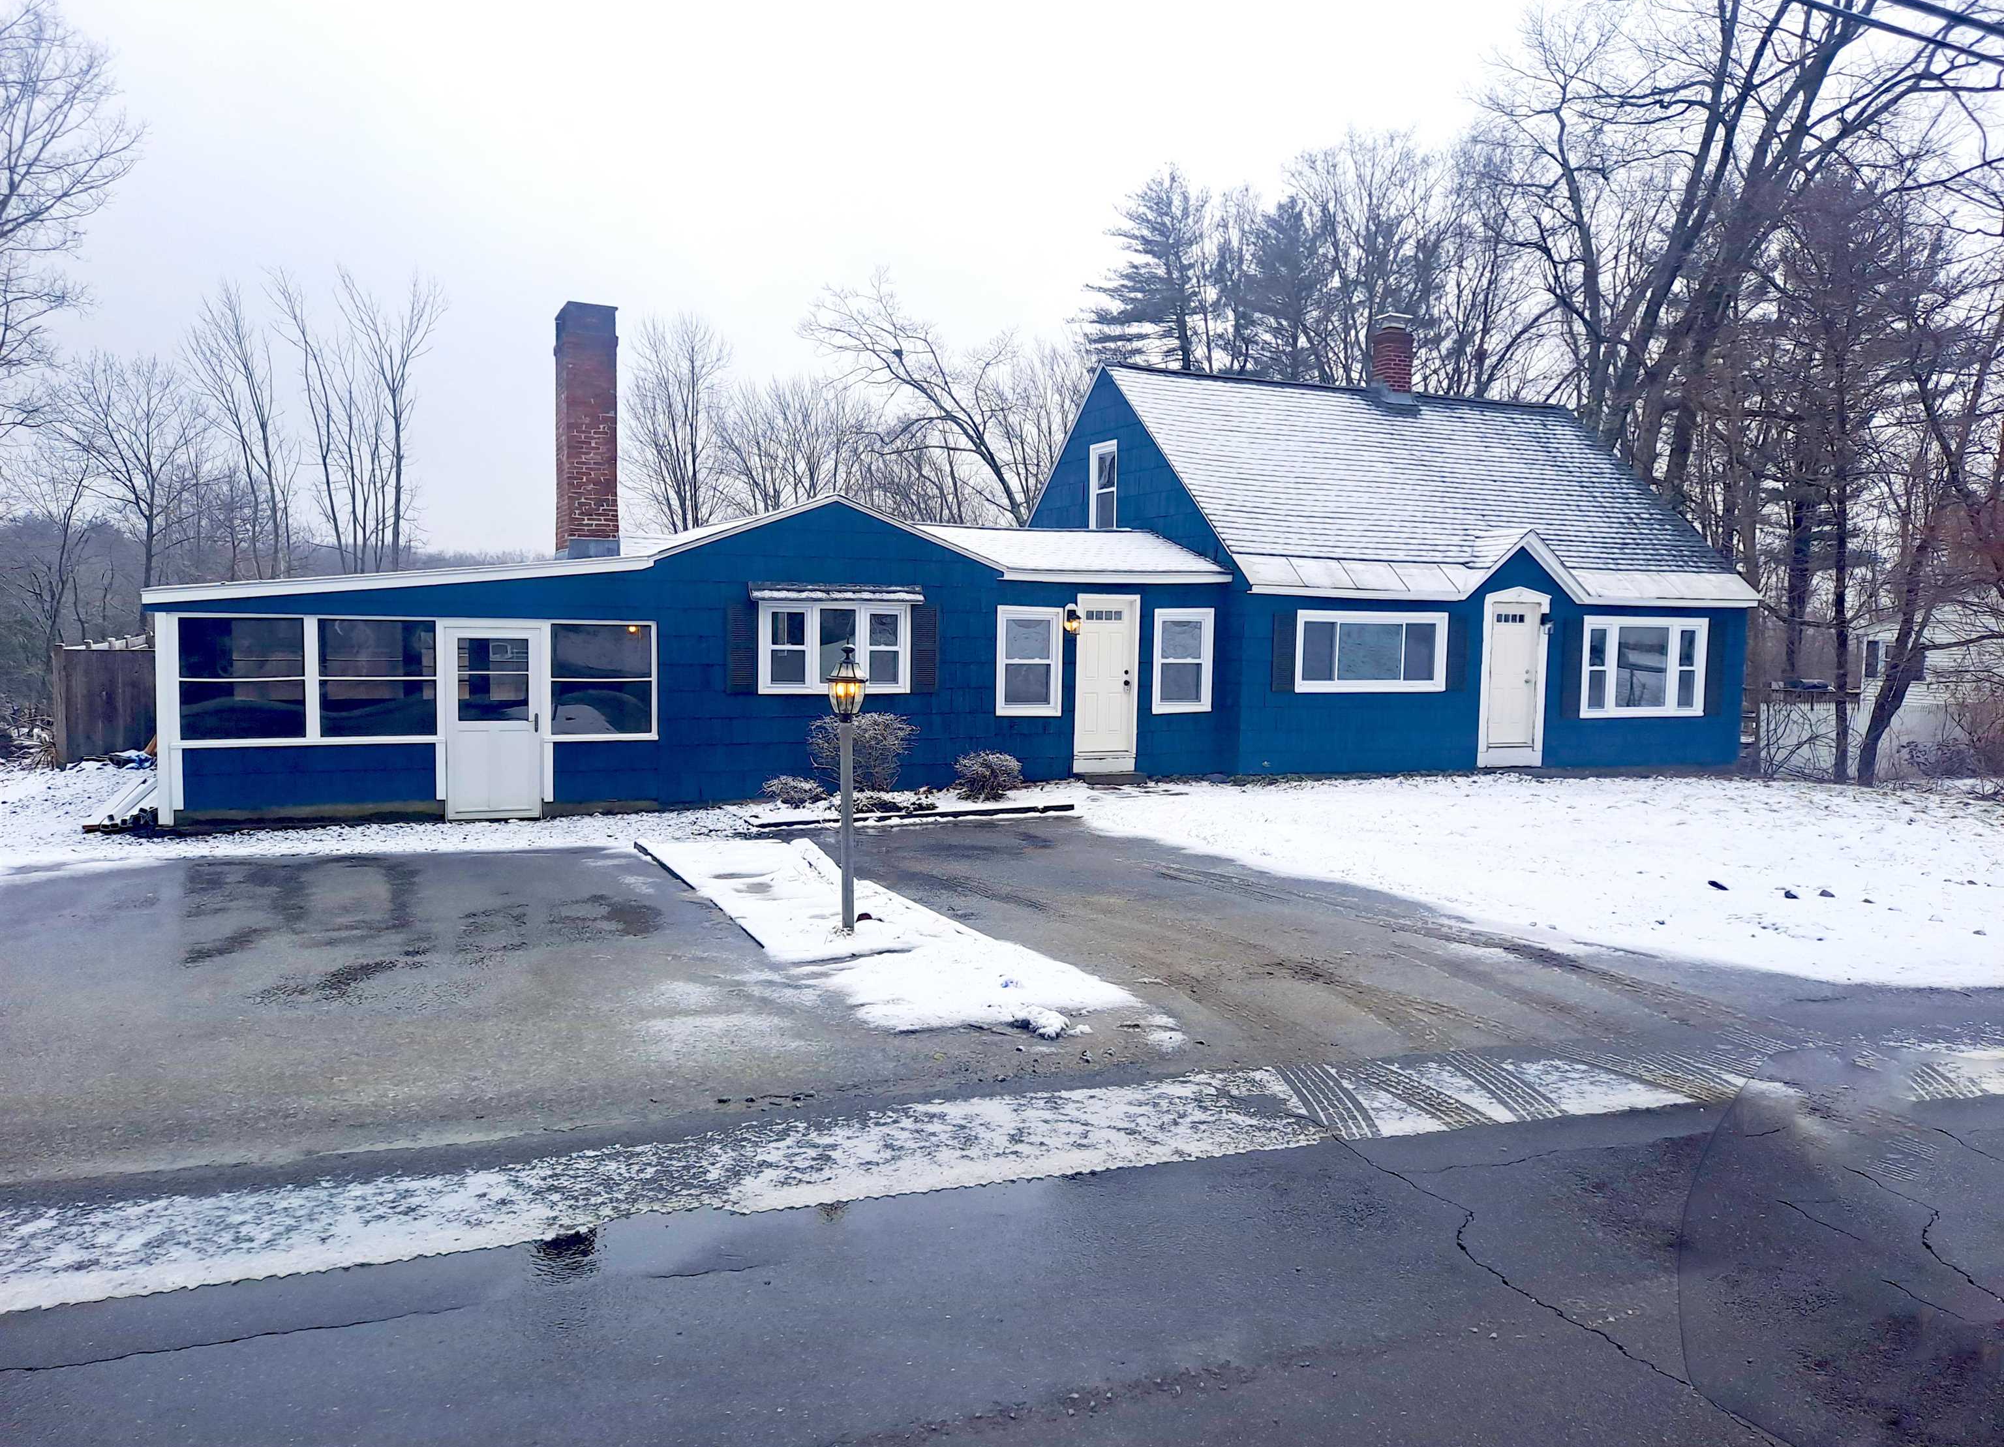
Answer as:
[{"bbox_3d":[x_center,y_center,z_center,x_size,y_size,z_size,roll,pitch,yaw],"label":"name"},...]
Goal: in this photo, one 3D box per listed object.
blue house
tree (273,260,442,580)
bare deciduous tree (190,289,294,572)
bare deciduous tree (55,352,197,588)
[{"bbox_3d":[-0.177,-3.032,21.819,21.200,7.550,8.900,-1,5,-21],"label":"blue house"},{"bbox_3d":[-17.550,-6.287,39.451,4.560,11.970,3.870,-1,5,-24],"label":"tree"},{"bbox_3d":[-21.133,-6.340,40.445,2.990,11.800,2.990,-1,5,-28],"label":"bare deciduous tree"},{"bbox_3d":[-24.274,-5.388,40.370,4.110,9.810,3.910,-2,5,-31],"label":"bare deciduous tree"}]

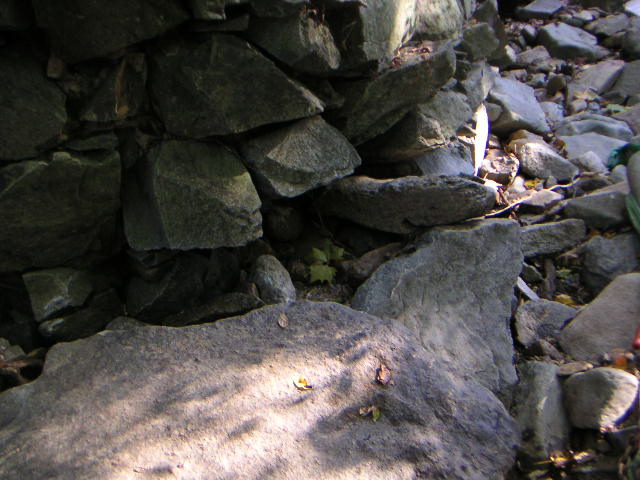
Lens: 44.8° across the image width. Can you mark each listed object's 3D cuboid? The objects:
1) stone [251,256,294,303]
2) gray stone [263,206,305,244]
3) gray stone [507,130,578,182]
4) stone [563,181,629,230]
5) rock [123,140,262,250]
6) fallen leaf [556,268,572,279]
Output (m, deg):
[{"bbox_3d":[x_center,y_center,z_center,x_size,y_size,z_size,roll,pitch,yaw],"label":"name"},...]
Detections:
[{"bbox_3d":[-0.133,0.111,2.200,0.115,0.120,0.100,0,26,0],"label":"stone"},{"bbox_3d":[-0.109,-0.049,2.420,0.120,0.100,0.100,0,26,0],"label":"gray stone"},{"bbox_3d":[0.972,-0.368,3.400,0.280,0.150,0.180,18,33,30],"label":"gray stone"},{"bbox_3d":[0.953,-0.122,2.700,0.215,0.120,0.150,7,27,13],"label":"stone"},{"bbox_3d":[-0.361,-0.135,2.250,0.360,0.260,0.260,-4,26,-7],"label":"rock"},{"bbox_3d":[0.844,0.116,2.680,0.050,0.018,0.035,0,28,0],"label":"fallen leaf"}]

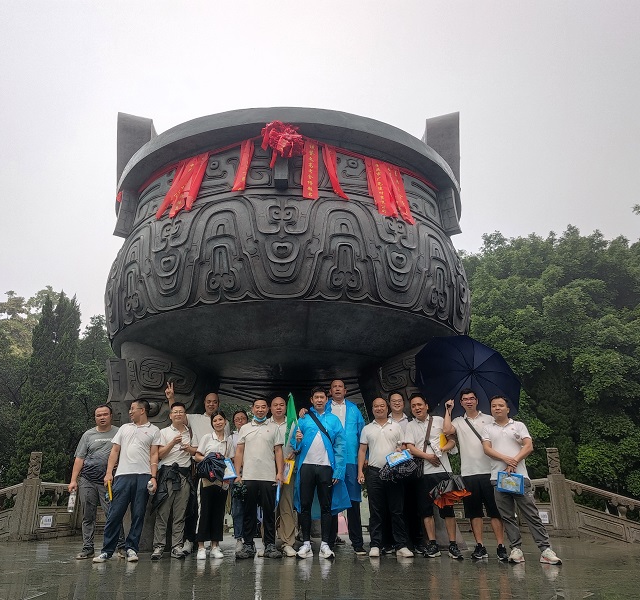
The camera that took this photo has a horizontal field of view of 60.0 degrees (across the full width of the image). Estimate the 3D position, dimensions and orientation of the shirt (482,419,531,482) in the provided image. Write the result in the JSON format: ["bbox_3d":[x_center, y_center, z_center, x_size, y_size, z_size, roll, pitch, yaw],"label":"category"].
[{"bbox_3d":[1.974,1.576,5.888,0.490,0.647,0.270,-9,-21,24],"label":"shirt"}]

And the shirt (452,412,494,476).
[{"bbox_3d":[1.737,1.607,6.215,0.510,0.707,0.280,-5,-20,15],"label":"shirt"}]

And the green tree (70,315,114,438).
[{"bbox_3d":[-6.690,3.306,16.312,2.100,5.971,2.100,0,-19,0],"label":"green tree"}]

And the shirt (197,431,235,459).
[{"bbox_3d":[-1.153,1.733,6.119,0.460,0.553,0.270,5,-20,-14],"label":"shirt"}]

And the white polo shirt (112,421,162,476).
[{"bbox_3d":[-1.997,1.616,6.054,0.510,0.592,0.270,7,-20,-21],"label":"white polo shirt"}]

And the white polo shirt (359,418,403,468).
[{"bbox_3d":[0.711,1.627,6.261,0.520,0.570,0.280,-3,-19,8],"label":"white polo shirt"}]

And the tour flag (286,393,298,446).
[{"bbox_3d":[-0.299,1.315,6.104,0.140,0.600,0.080,0,-19,0],"label":"tour flag"}]

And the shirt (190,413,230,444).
[{"bbox_3d":[-1.329,1.692,6.609,0.540,0.695,0.280,4,-19,-11],"label":"shirt"}]

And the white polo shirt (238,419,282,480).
[{"bbox_3d":[-0.664,1.666,6.142,0.520,0.675,0.280,2,-19,-5],"label":"white polo shirt"}]

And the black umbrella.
[{"bbox_3d":[1.700,1.040,6.420,1.330,0.660,1.330,25,-49,8],"label":"black umbrella"}]

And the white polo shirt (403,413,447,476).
[{"bbox_3d":[1.211,1.603,6.164,0.520,0.652,0.280,-6,-20,17],"label":"white polo shirt"}]

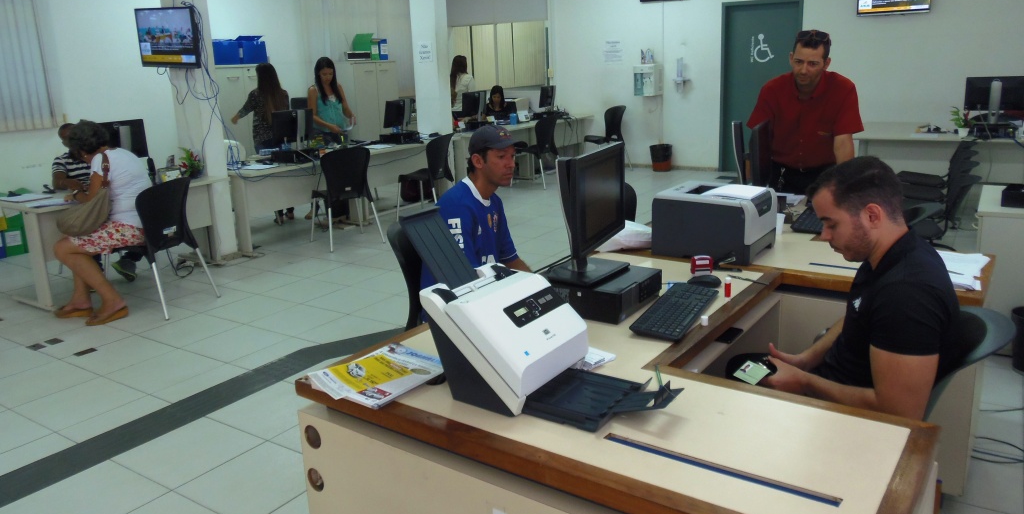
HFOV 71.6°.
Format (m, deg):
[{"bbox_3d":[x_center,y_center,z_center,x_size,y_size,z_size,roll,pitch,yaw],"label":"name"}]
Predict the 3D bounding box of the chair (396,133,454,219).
[{"bbox_3d":[-0.839,-0.790,7.128,0.550,0.840,0.510,5,17,26],"label":"chair"}]

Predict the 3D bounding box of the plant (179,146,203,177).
[{"bbox_3d":[-2.479,-0.724,5.500,0.200,0.230,0.200,-5,15,-11],"label":"plant"}]

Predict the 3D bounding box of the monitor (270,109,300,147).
[{"bbox_3d":[-1.905,-1.135,6.320,0.170,0.360,0.460,8,18,32],"label":"monitor"}]

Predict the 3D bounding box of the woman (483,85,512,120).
[{"bbox_3d":[-0.195,-1.950,10.796,0.500,1.260,0.700,-2,15,-3],"label":"woman"}]

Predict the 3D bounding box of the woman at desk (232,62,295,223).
[{"bbox_3d":[-2.617,-1.184,7.457,0.580,1.640,0.420,-12,18,-36],"label":"woman at desk"}]

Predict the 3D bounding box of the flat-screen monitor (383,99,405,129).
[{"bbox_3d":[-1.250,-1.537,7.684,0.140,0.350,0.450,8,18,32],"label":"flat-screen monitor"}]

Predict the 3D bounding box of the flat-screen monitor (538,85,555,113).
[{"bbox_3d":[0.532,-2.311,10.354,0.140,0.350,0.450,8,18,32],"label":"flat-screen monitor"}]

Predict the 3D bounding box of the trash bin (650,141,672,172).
[{"bbox_3d":[2.129,-1.433,10.087,0.314,0.390,0.314,8,18,32],"label":"trash bin"}]

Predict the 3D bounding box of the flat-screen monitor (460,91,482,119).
[{"bbox_3d":[-0.408,-1.834,8.650,0.170,0.360,0.460,8,18,32],"label":"flat-screen monitor"}]

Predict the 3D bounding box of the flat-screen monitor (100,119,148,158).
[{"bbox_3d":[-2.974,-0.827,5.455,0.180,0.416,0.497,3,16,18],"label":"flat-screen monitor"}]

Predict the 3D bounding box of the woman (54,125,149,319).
[{"bbox_3d":[-2.672,-0.247,4.616,0.680,1.230,0.480,1,15,9],"label":"woman"}]

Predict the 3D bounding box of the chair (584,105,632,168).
[{"bbox_3d":[1.327,-1.675,9.975,0.550,0.840,0.510,-9,17,-24],"label":"chair"}]

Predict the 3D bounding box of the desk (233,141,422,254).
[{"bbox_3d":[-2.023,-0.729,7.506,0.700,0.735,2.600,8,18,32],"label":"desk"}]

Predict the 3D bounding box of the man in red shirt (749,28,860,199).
[{"bbox_3d":[1.448,-0.296,3.581,0.560,1.640,0.450,7,17,29],"label":"man in red shirt"}]

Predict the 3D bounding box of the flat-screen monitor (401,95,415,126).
[{"bbox_3d":[-1.154,-1.505,7.550,0.170,0.360,0.460,8,18,32],"label":"flat-screen monitor"}]

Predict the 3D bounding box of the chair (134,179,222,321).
[{"bbox_3d":[-2.359,-0.075,4.692,0.550,0.840,0.510,3,16,19],"label":"chair"}]

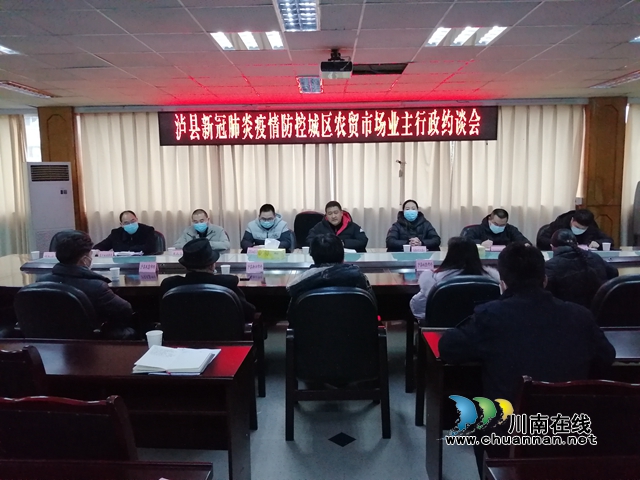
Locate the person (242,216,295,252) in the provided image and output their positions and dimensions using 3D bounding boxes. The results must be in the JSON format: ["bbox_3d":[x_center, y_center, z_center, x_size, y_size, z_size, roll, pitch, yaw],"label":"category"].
[{"bbox_3d":[-0.552,0.243,5.192,0.568,1.254,0.761,-1,8,1],"label":"person"}]

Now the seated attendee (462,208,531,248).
[{"bbox_3d":[1.902,0.240,5.356,0.700,1.240,0.800,-1,8,1],"label":"seated attendee"}]

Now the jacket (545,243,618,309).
[{"bbox_3d":[1.768,0.326,3.330,0.540,0.620,0.460,-2,8,-9],"label":"jacket"}]

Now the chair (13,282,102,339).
[{"bbox_3d":[-1.600,0.703,3.208,0.625,0.970,0.630,1,8,12],"label":"chair"}]

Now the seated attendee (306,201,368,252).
[{"bbox_3d":[0.184,0.219,5.208,0.650,1.279,0.771,-1,8,1],"label":"seated attendee"}]

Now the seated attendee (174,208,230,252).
[{"bbox_3d":[-1.267,0.268,5.207,0.589,1.218,0.761,-1,8,1],"label":"seated attendee"}]

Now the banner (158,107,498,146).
[{"bbox_3d":[0.130,-1.732,7.334,5.148,0.506,0.090,-1,8,1],"label":"banner"}]

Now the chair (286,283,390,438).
[{"bbox_3d":[0.106,0.679,3.058,0.619,0.934,0.609,-1,8,1],"label":"chair"}]

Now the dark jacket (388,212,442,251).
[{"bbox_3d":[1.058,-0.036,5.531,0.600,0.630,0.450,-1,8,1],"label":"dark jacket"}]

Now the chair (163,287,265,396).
[{"bbox_3d":[-0.707,0.697,3.167,0.625,0.970,0.630,-1,8,1],"label":"chair"}]

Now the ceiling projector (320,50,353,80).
[{"bbox_3d":[0.145,-1.624,4.401,0.289,0.233,0.264,-1,8,1],"label":"ceiling projector"}]

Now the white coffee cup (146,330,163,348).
[{"bbox_3d":[-0.808,0.487,2.354,0.077,0.082,0.077,-1,8,0],"label":"white coffee cup"}]

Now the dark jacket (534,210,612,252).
[{"bbox_3d":[2.744,0.242,5.316,0.740,1.220,0.800,-1,8,1],"label":"dark jacket"}]

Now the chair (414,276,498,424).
[{"bbox_3d":[0.920,0.673,3.185,0.625,0.970,0.630,-1,8,1],"label":"chair"}]

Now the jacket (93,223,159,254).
[{"bbox_3d":[-2.120,0.126,5.392,0.660,0.660,0.500,-1,8,1],"label":"jacket"}]

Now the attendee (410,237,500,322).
[{"bbox_3d":[0.911,0.537,3.338,0.580,1.200,0.750,-1,8,1],"label":"attendee"}]

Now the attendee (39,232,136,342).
[{"bbox_3d":[-1.462,0.529,3.217,0.589,1.228,0.812,1,8,15],"label":"attendee"}]

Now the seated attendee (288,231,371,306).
[{"bbox_3d":[0.071,0.527,3.202,0.558,1.198,0.812,-1,8,1],"label":"seated attendee"}]

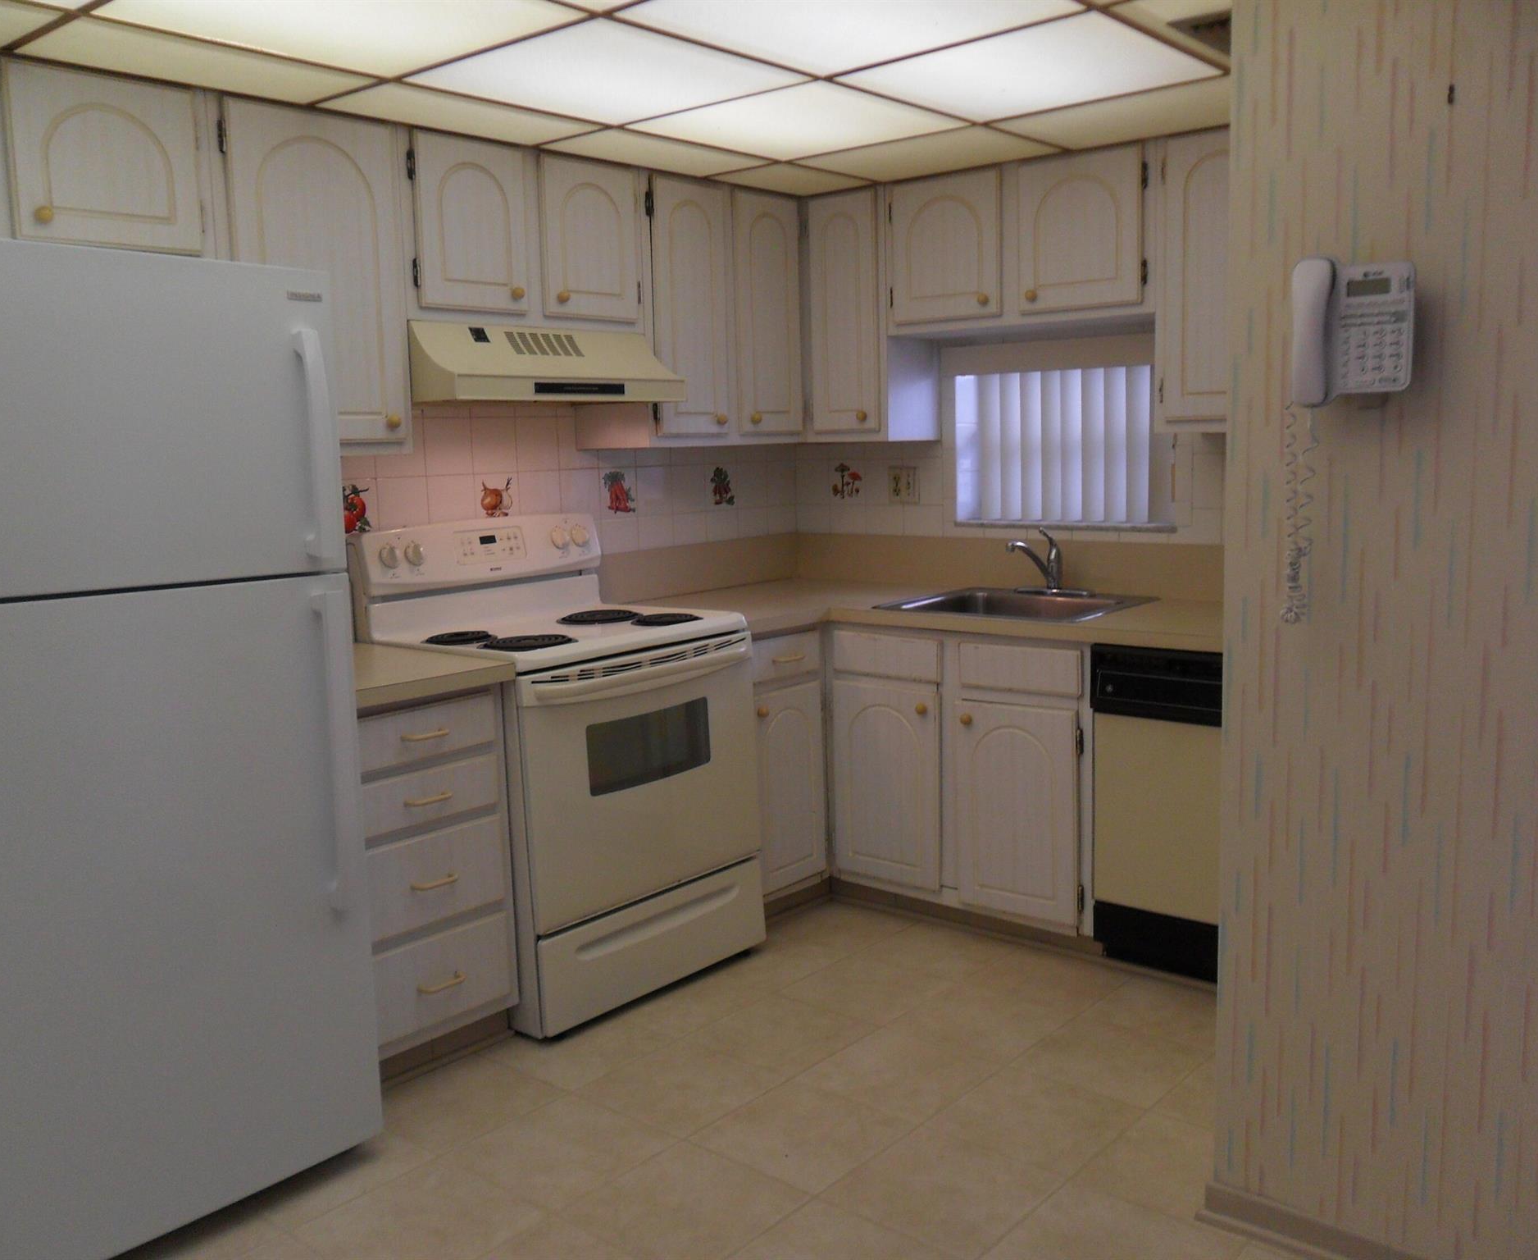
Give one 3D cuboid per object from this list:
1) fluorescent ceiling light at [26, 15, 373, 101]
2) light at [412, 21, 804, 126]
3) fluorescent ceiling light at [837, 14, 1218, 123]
[{"bbox_3d":[-1.046,-1.056,2.444,0.282,0.030,0.588,5,11,40],"label":"fluorescent ceiling light"},{"bbox_3d":[-0.315,-1.102,2.605,0.587,0.030,0.583,5,11,40],"label":"light"},{"bbox_3d":[0.528,-1.137,2.665,0.574,0.030,0.572,5,11,40],"label":"fluorescent ceiling light"}]

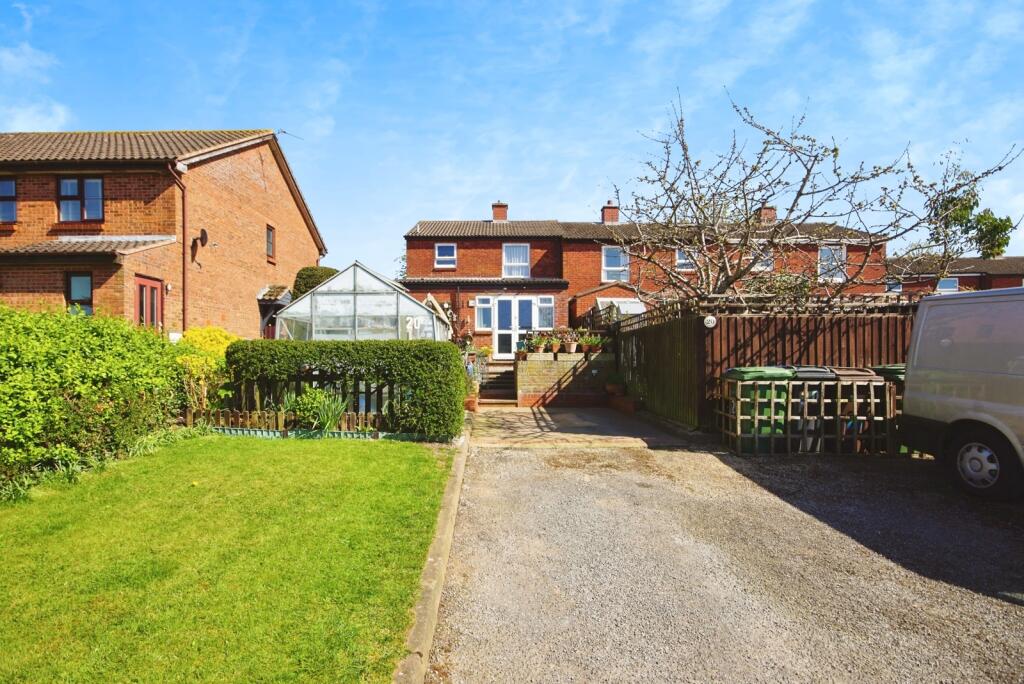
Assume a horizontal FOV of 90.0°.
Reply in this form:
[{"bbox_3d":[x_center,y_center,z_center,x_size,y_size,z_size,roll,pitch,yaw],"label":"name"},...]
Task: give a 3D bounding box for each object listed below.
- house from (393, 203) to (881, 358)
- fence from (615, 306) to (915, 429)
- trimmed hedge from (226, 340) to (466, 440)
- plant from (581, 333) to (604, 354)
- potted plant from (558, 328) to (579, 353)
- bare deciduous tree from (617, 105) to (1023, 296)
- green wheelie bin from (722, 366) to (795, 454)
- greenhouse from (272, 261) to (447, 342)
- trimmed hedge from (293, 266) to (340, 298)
[{"bbox_3d":[4.500,-2.450,19.800,16.500,6.100,6.900,0,0,0],"label":"house"},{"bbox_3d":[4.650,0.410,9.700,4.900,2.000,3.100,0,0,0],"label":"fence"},{"bbox_3d":[-2.520,0.690,7.850,3.450,1.380,1.000,0,0,5],"label":"trimmed hedge"},{"bbox_3d":[1.790,0.020,11.400,0.500,0.470,0.400,0,0,0],"label":"plant"},{"bbox_3d":[1.260,-0.050,11.400,0.430,0.560,0.400,0,0,0],"label":"potted plant"},{"bbox_3d":[5.900,-1.750,10.100,7.600,5.800,5.500,0,0,0],"label":"bare deciduous tree"},{"bbox_3d":[3.300,0.875,6.920,0.600,1.070,0.730,0,0,0],"label":"green wheelie bin"},{"bbox_3d":[-2.780,-0.050,10.500,2.800,2.720,3.000,0,0,0],"label":"greenhouse"},{"bbox_3d":[-5.750,-0.700,15.500,1.900,3.100,2.000,0,0,0],"label":"trimmed hedge"}]

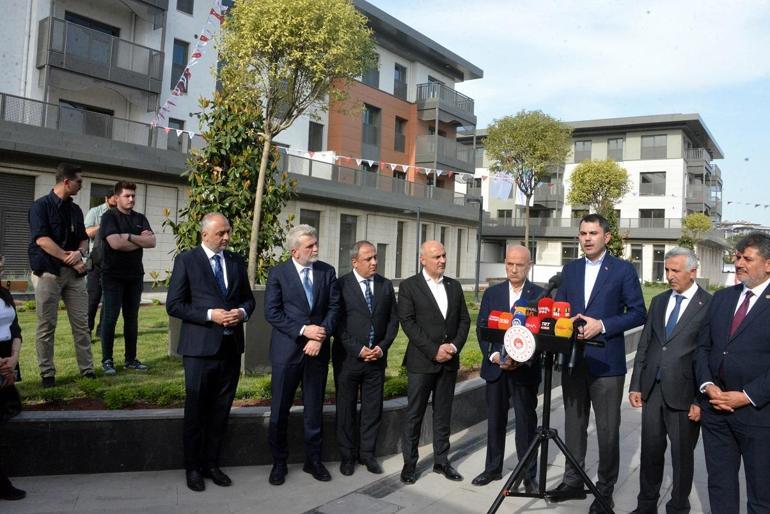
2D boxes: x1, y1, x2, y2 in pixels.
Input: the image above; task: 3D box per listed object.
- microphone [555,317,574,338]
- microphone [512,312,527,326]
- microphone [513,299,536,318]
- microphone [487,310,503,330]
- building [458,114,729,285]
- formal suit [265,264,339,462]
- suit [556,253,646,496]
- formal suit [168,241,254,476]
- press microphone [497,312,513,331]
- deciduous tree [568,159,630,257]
[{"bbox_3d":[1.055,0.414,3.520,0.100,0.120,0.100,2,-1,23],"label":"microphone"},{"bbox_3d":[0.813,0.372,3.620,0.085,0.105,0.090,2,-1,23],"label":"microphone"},{"bbox_3d":[0.827,0.305,3.550,0.120,0.130,0.110,2,0,21],"label":"microphone"},{"bbox_3d":[0.661,0.382,3.600,0.090,0.115,0.090,2,0,21],"label":"microphone"},{"bbox_3d":[20.800,-4.700,62.200,24.500,13.600,22.500,2,0,36],"label":"building"},{"bbox_3d":[-0.571,0.724,4.150,0.540,1.430,0.360,2,-1,-25],"label":"formal suit"},{"bbox_3d":[1.385,0.755,3.850,0.560,1.560,0.380,2,0,42],"label":"suit"},{"bbox_3d":[-1.121,0.659,3.850,0.560,1.440,0.380,2,0,-40],"label":"formal suit"},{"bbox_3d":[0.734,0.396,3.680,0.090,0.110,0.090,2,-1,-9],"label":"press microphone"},{"bbox_3d":[5.858,-1.081,16.400,1.700,3.250,1.700,2,-1,37],"label":"deciduous tree"}]

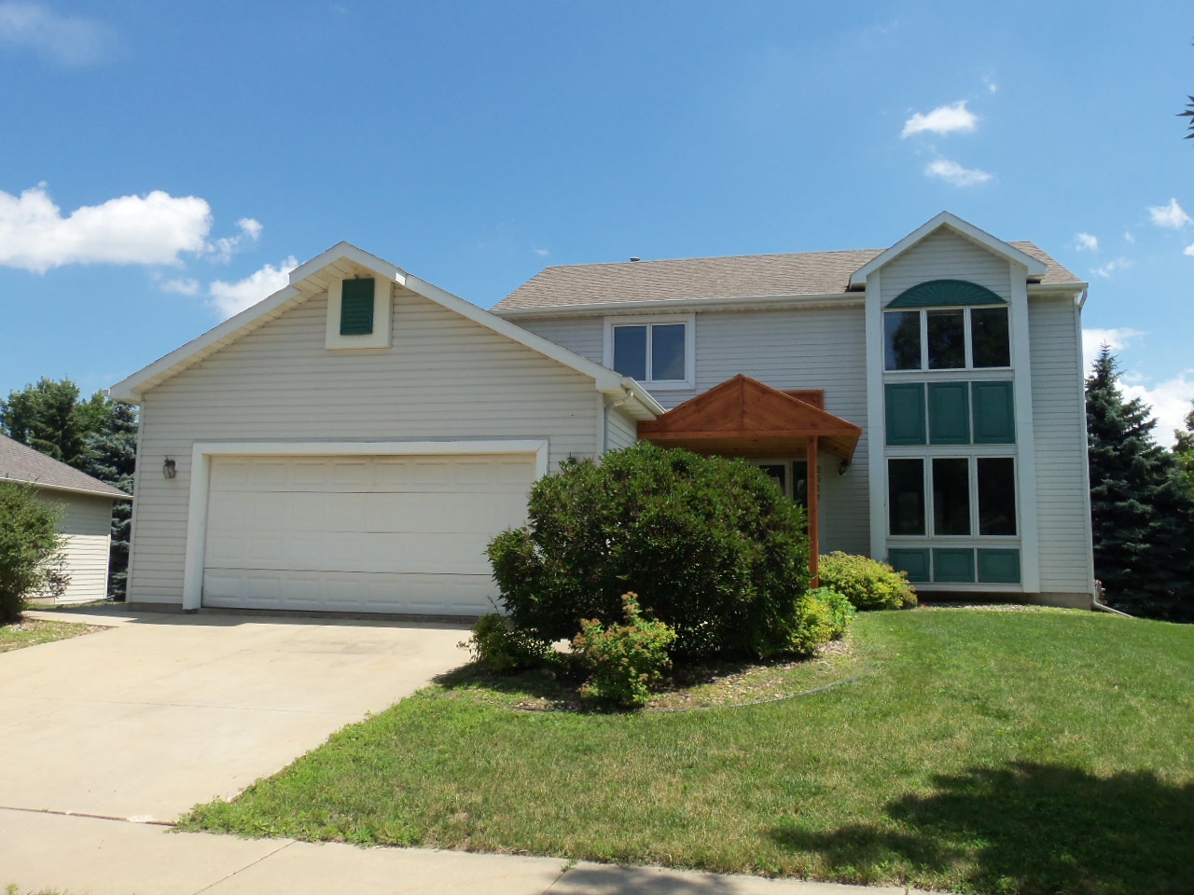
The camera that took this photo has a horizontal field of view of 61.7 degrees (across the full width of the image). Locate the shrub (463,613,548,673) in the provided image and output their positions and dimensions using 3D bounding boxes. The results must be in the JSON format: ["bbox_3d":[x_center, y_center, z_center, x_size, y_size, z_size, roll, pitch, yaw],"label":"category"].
[{"bbox_3d":[-0.898,1.883,9.742,0.852,0.551,0.800,1,-7,0],"label":"shrub"}]

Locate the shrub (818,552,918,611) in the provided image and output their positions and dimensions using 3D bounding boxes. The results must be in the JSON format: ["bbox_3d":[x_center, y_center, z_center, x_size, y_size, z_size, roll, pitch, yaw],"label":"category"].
[{"bbox_3d":[4.589,2.267,16.971,1.653,0.967,1.350,-1,-7,12],"label":"shrub"}]

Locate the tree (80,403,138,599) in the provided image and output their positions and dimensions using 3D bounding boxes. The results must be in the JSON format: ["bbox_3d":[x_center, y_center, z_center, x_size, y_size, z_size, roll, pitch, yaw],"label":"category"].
[{"bbox_3d":[-13.278,1.333,27.998,3.000,5.838,3.000,-1,-7,12],"label":"tree"}]

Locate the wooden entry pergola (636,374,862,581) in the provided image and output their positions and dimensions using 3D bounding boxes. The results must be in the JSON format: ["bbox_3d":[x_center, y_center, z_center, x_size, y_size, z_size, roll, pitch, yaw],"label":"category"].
[{"bbox_3d":[2.656,0.870,16.911,3.340,3.530,3.950,-1,-7,12],"label":"wooden entry pergola"}]

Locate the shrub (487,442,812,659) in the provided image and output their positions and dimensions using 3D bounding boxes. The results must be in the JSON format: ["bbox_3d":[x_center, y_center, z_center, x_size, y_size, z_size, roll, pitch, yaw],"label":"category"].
[{"bbox_3d":[0.658,1.077,11.312,3.466,2.289,2.500,-1,-7,12],"label":"shrub"}]

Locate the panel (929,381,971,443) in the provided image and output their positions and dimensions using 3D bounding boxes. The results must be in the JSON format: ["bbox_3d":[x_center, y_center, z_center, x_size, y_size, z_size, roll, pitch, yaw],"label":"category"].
[{"bbox_3d":[6.378,-0.618,18.073,0.705,1.125,0.050,-1,-7,12],"label":"panel"}]

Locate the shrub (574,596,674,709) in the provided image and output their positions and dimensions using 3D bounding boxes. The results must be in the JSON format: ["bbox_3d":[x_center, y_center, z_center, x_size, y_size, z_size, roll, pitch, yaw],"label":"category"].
[{"bbox_3d":[0.228,1.678,8.447,0.880,0.882,0.850,-1,-7,12],"label":"shrub"}]

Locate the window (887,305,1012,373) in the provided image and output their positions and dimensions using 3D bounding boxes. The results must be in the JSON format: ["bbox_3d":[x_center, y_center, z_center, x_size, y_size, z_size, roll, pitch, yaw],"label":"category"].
[{"bbox_3d":[6.357,-1.986,18.240,2.201,1.215,0.100,-1,-7,12],"label":"window"}]

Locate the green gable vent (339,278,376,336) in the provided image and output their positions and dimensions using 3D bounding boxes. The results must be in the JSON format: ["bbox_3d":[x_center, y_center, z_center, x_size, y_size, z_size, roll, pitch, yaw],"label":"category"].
[{"bbox_3d":[-3.279,-1.925,13.698,0.479,0.813,0.050,-1,-7,12],"label":"green gable vent"}]

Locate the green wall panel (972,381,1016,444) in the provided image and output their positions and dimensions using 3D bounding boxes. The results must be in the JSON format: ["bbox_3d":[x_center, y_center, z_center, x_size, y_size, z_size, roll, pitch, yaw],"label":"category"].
[{"bbox_3d":[7.109,-0.629,17.918,0.725,1.149,0.050,-1,-7,12],"label":"green wall panel"}]

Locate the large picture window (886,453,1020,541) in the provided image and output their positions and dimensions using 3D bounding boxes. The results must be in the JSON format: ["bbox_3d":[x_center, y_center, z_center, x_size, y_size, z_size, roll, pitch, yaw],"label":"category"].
[{"bbox_3d":[6.351,0.888,17.888,2.190,1.504,0.100,-1,-7,12],"label":"large picture window"}]

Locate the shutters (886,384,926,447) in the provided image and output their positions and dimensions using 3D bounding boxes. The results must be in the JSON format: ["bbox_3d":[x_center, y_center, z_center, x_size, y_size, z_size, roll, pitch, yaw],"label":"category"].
[{"bbox_3d":[5.619,-0.606,18.233,0.718,1.169,0.050,-1,-7,12],"label":"shutters"}]

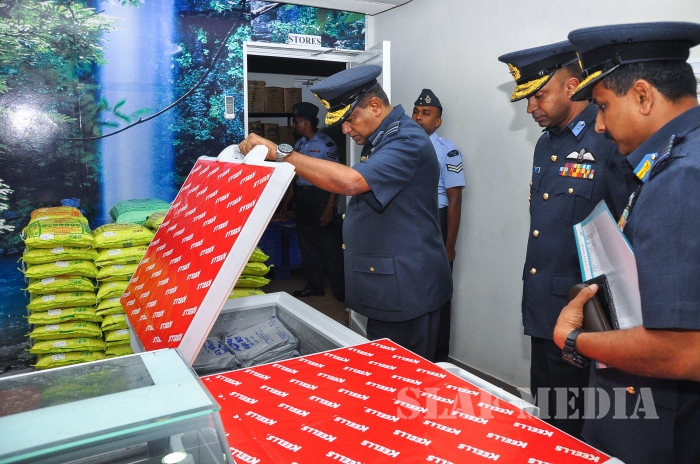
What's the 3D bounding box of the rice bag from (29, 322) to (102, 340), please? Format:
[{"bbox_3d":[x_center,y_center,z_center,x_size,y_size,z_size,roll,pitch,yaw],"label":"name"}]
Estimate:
[{"bbox_3d":[-1.375,0.414,2.564,0.286,0.075,0.380,-4,9,-24],"label":"rice bag"}]

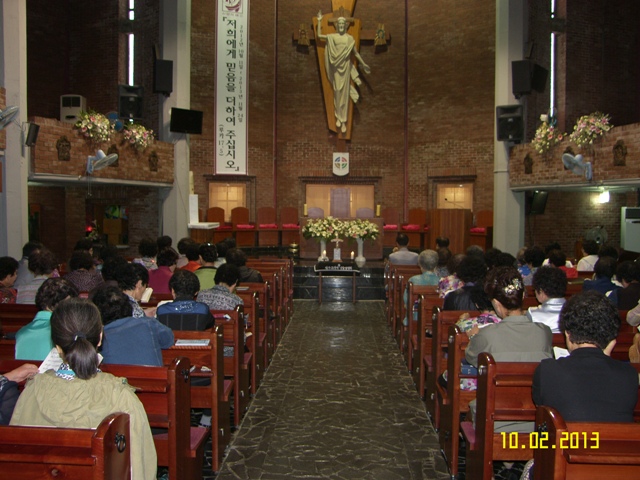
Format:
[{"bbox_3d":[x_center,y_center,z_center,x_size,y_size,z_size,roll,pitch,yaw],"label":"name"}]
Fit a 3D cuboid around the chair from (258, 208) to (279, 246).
[{"bbox_3d":[-1.326,-0.326,16.500,0.520,0.990,0.550,0,2,-10],"label":"chair"}]

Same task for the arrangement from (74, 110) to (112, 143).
[{"bbox_3d":[-3.729,-1.885,10.700,0.420,0.500,0.560,1,3,17],"label":"arrangement"}]

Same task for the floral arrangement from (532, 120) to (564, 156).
[{"bbox_3d":[4.388,-1.955,12.400,0.500,0.560,0.600,0,2,-9],"label":"floral arrangement"}]

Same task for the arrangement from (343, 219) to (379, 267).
[{"bbox_3d":[0.786,0.054,12.500,0.700,0.930,0.640,0,3,2],"label":"arrangement"}]

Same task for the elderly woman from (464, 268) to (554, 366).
[{"bbox_3d":[0.970,0.789,3.570,0.500,1.270,0.750,1,2,2],"label":"elderly woman"}]

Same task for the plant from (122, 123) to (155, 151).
[{"bbox_3d":[-3.440,-1.967,12.300,0.460,0.500,0.580,1,2,13],"label":"plant"}]

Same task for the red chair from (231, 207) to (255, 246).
[{"bbox_3d":[-1.927,-0.315,16.300,0.520,0.990,0.550,0,2,-20],"label":"red chair"}]

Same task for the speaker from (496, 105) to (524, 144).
[{"bbox_3d":[3.882,-2.376,13.200,0.500,0.690,0.420,1,8,18],"label":"speaker"}]

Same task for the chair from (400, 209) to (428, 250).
[{"bbox_3d":[2.361,-0.278,16.200,0.520,0.990,0.550,2,3,27],"label":"chair"}]

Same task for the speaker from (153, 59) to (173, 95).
[{"bbox_3d":[-3.352,-3.487,13.800,0.360,0.670,0.360,0,8,-14],"label":"speaker"}]

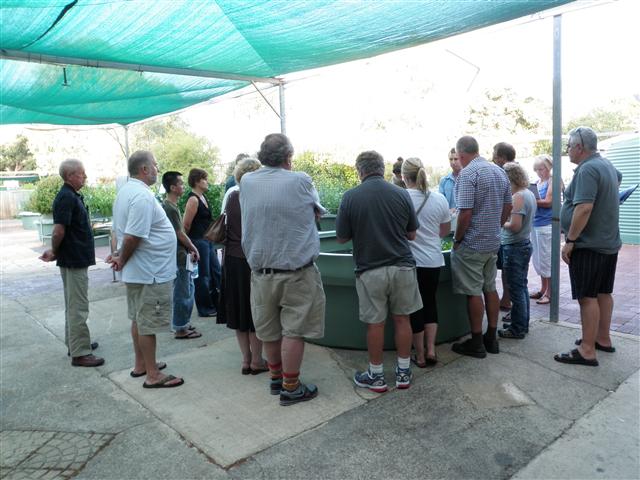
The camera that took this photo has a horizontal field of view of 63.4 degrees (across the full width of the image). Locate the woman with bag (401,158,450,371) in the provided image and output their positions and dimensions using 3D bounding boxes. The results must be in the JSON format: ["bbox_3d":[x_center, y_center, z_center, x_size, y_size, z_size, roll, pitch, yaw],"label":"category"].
[{"bbox_3d":[0.821,0.172,4.029,0.460,1.617,0.380,-4,7,-13],"label":"woman with bag"}]

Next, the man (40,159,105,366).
[{"bbox_3d":[-2.138,0.203,4.454,0.540,1.750,0.500,-4,7,-15],"label":"man"}]

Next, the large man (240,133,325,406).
[{"bbox_3d":[-0.254,0.186,3.504,0.580,1.792,0.440,1,7,26],"label":"large man"}]

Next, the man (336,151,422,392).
[{"bbox_3d":[0.421,0.219,3.661,0.600,1.690,0.450,-3,7,-7],"label":"man"}]

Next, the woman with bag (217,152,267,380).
[{"bbox_3d":[-0.546,0.226,4.070,0.420,1.660,0.500,-8,9,-41],"label":"woman with bag"}]

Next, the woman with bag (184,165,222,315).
[{"bbox_3d":[-1.323,0.042,5.829,0.380,1.680,0.460,-1,7,13],"label":"woman with bag"}]

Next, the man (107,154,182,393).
[{"bbox_3d":[-1.304,0.212,3.892,0.560,1.739,0.500,-5,7,-22],"label":"man"}]

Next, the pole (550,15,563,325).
[{"bbox_3d":[2.248,-0.635,4.929,0.080,2.904,0.080,1,7,26],"label":"pole"}]

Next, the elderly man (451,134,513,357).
[{"bbox_3d":[1.310,0.047,4.252,0.540,1.777,0.420,-6,8,-32],"label":"elderly man"}]

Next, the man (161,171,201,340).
[{"bbox_3d":[-1.388,0.144,5.115,0.420,1.650,0.480,-4,7,-10],"label":"man"}]

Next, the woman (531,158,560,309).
[{"bbox_3d":[2.591,-0.117,5.922,0.420,1.650,0.460,-4,7,-17],"label":"woman"}]

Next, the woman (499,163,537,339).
[{"bbox_3d":[1.810,0.081,4.745,0.400,1.558,0.420,1,7,30],"label":"woman"}]

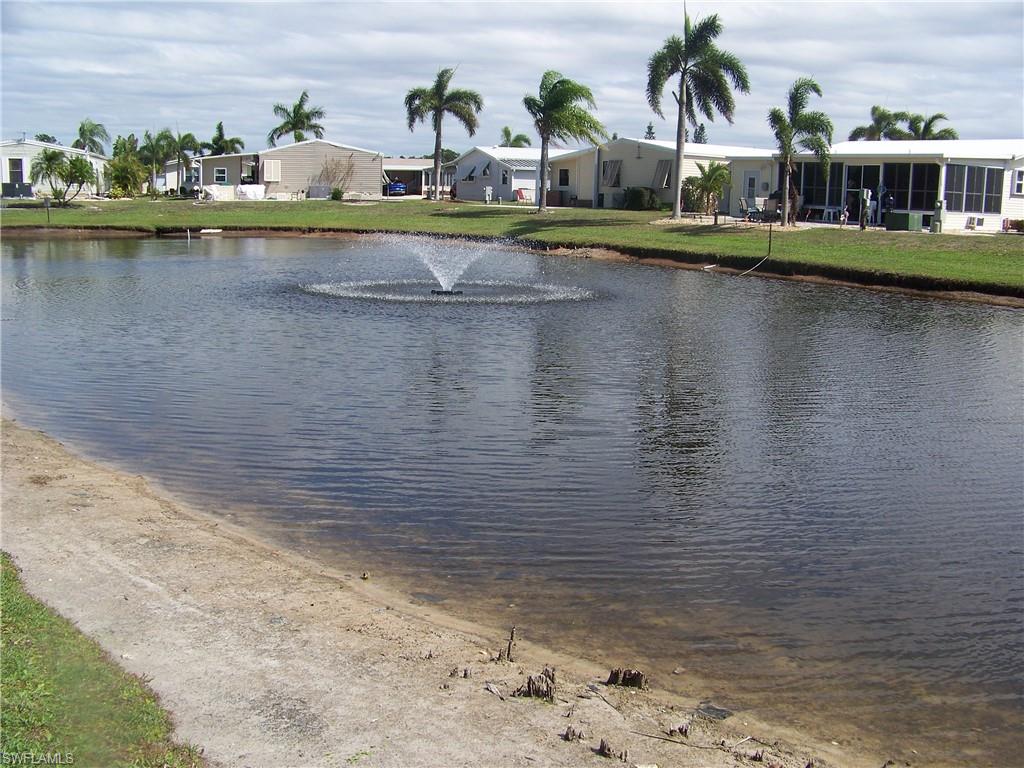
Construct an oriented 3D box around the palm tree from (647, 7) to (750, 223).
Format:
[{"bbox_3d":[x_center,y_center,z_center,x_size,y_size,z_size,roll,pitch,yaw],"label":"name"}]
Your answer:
[{"bbox_3d":[7.000,-10.393,41.283,3.887,7.810,3.770,3,10,9],"label":"palm tree"}]

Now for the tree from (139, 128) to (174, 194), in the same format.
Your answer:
[{"bbox_3d":[-24.380,-15.330,73.522,2.609,4.500,2.531,-2,11,-18],"label":"tree"}]

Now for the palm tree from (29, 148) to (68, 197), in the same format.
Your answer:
[{"bbox_3d":[-23.020,-10.384,53.073,1.985,2.645,1.925,-3,11,-23],"label":"palm tree"}]

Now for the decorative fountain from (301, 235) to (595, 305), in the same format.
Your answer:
[{"bbox_3d":[-1.366,-2.557,22.613,6.273,1.200,6.273,0,10,-3],"label":"decorative fountain"}]

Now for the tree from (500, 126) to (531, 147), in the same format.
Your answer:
[{"bbox_3d":[0.261,-20.252,97.956,3.357,6.689,3.256,1,10,0],"label":"tree"}]

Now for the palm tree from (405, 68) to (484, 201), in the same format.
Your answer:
[{"bbox_3d":[-3.669,-13.442,57.534,4.275,6.953,4.147,0,10,-4],"label":"palm tree"}]

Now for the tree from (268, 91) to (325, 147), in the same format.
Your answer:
[{"bbox_3d":[-15.354,-17.082,76.222,4.256,7.601,4.128,-1,11,-11],"label":"tree"}]

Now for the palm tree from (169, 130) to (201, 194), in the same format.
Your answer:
[{"bbox_3d":[-22.497,-15.263,73.528,2.541,4.365,2.465,-2,11,-17],"label":"palm tree"}]

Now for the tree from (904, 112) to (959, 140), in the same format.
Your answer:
[{"bbox_3d":[25.932,-13.738,66.531,3.613,6.264,3.504,5,11,20],"label":"tree"}]

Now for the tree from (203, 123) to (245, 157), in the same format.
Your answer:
[{"bbox_3d":[-22.210,-17.315,82.301,3.226,5.635,3.129,-2,11,-15],"label":"tree"}]

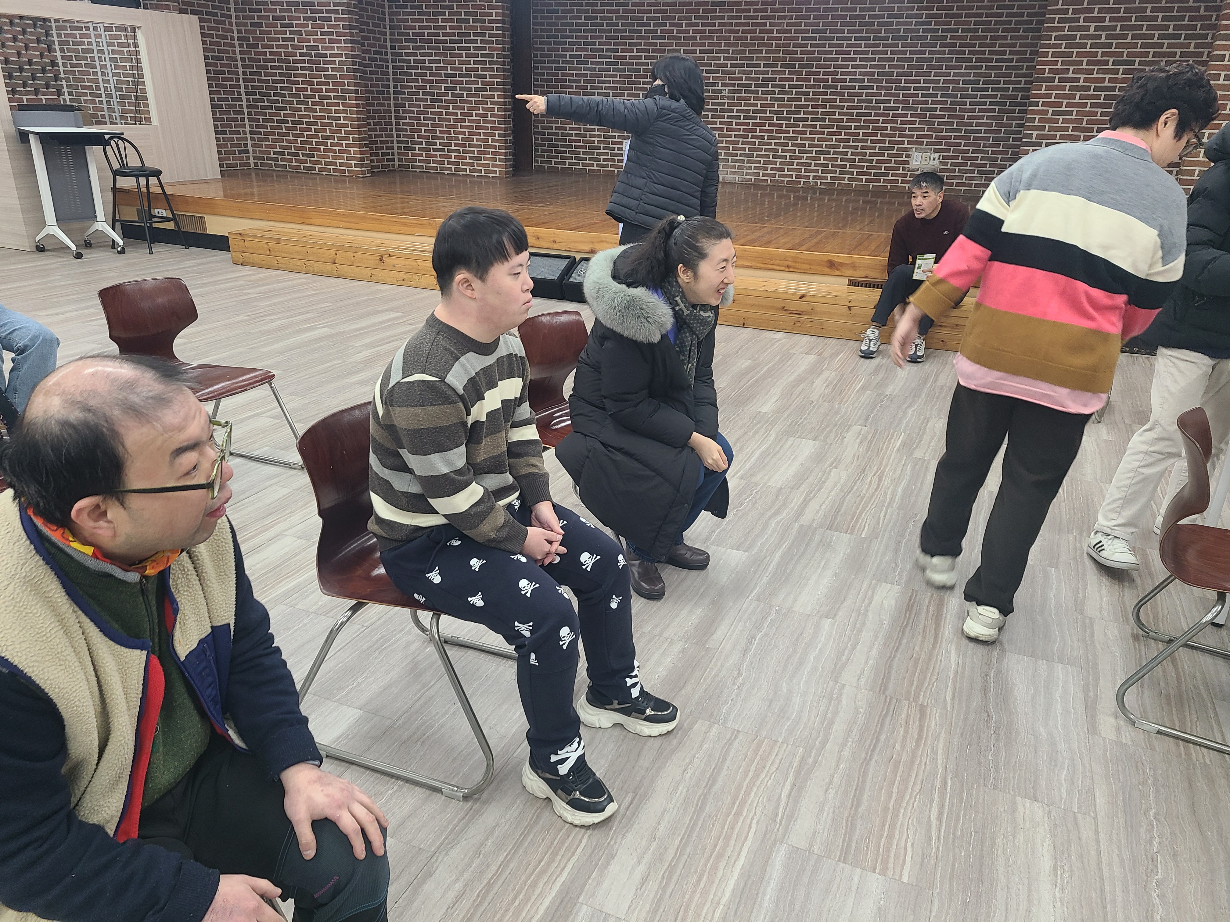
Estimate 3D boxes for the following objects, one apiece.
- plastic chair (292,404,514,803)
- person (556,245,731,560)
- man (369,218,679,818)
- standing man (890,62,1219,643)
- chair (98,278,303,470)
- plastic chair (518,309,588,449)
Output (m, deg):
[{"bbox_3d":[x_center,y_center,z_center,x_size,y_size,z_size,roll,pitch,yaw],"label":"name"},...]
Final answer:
[{"bbox_3d":[-0.406,0.252,2.150,0.534,0.775,0.534,9,22,19],"label":"plastic chair"},{"bbox_3d":[0.081,-0.189,2.864,0.604,1.108,0.534,16,25,32],"label":"person"},{"bbox_3d":[-0.235,0.077,2.001,0.745,1.219,0.504,10,23,20],"label":"man"},{"bbox_3d":[1.135,-0.278,2.591,0.705,1.531,0.564,20,28,39],"label":"standing man"},{"bbox_3d":[-1.561,-0.287,3.451,0.534,0.775,0.534,10,23,21],"label":"chair"},{"bbox_3d":[-0.056,-0.099,3.083,0.534,0.775,0.534,12,23,25],"label":"plastic chair"}]

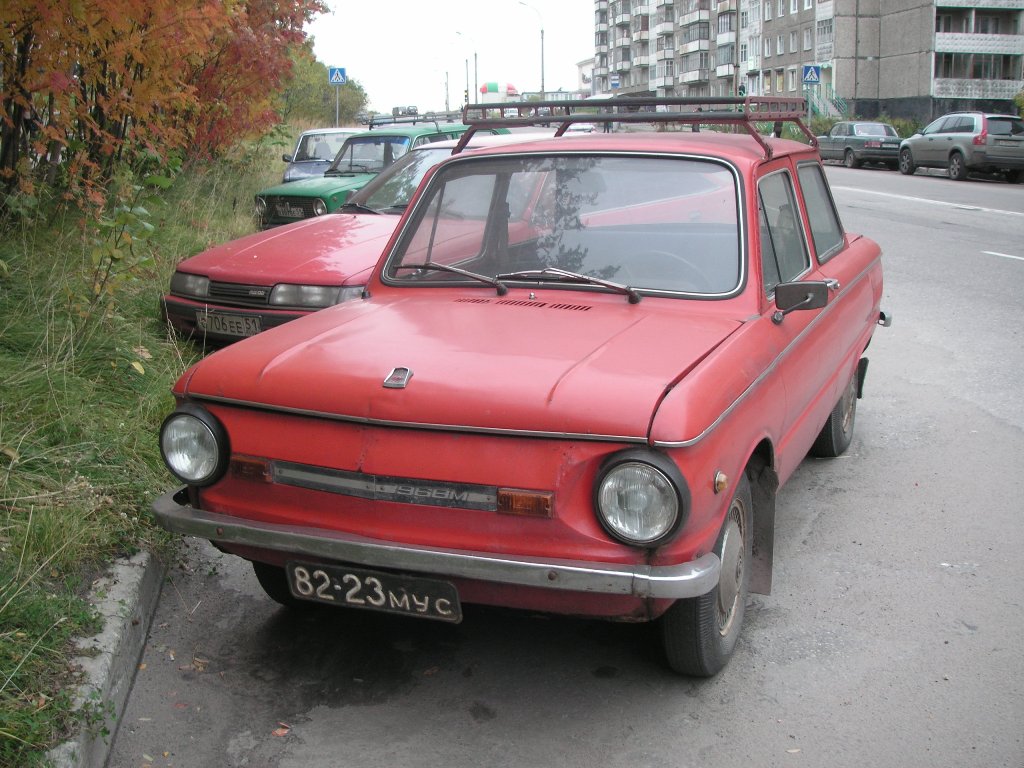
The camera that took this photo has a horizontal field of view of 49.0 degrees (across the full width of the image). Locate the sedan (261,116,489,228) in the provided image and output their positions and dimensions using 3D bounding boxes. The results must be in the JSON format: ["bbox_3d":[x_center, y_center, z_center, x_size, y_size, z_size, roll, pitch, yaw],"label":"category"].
[{"bbox_3d":[-1.305,-2.448,13.940,1.610,1.420,4.060,10,16,37],"label":"sedan"}]

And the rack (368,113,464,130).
[{"bbox_3d":[-1.073,-3.261,14.057,1.150,0.220,0.980,10,16,37],"label":"rack"}]

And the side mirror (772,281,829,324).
[{"bbox_3d":[0.864,-0.247,3.360,0.175,0.130,0.070,3,13,15],"label":"side mirror"}]

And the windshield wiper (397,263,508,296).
[{"bbox_3d":[-0.195,-0.346,3.546,0.431,0.051,0.045,15,-18,27],"label":"windshield wiper"}]

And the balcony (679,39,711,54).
[{"bbox_3d":[17.939,-32.839,109.708,1.100,1.080,6.500,-2,13,-6],"label":"balcony"}]

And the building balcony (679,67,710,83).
[{"bbox_3d":[18.046,-30.086,110.347,1.100,1.080,6.500,-2,13,-6],"label":"building balcony"}]

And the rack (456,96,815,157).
[{"bbox_3d":[0.504,-0.957,4.206,1.120,0.206,1.020,5,14,23],"label":"rack"}]

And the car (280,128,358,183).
[{"bbox_3d":[-2.619,-3.223,17.293,1.620,1.430,4.120,-2,13,-8],"label":"car"}]

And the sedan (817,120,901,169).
[{"bbox_3d":[11.579,-7.958,37.189,1.800,1.450,4.840,-1,13,-4],"label":"sedan"}]

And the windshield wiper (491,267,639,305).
[{"bbox_3d":[0.167,-0.314,3.389,0.497,0.064,0.045,11,-20,26],"label":"windshield wiper"}]

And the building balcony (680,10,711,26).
[{"bbox_3d":[17.840,-35.406,109.112,1.100,1.080,6.500,-2,13,-6],"label":"building balcony"}]

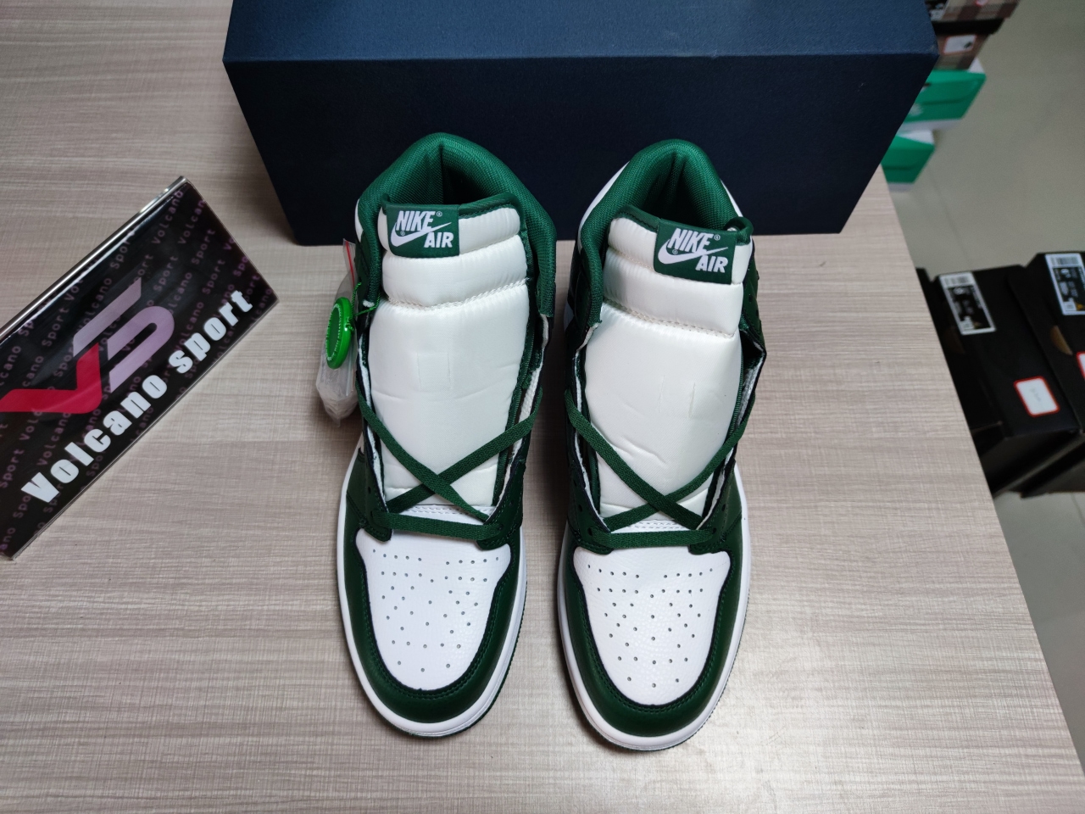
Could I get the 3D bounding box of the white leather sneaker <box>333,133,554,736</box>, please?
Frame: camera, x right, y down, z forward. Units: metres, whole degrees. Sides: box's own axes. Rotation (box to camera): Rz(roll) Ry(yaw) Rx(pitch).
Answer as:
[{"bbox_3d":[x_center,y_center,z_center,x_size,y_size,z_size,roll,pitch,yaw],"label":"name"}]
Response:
[{"bbox_3d":[-0.054,0.005,0.369,0.109,0.168,0.286,2,66,0],"label":"white leather sneaker"}]

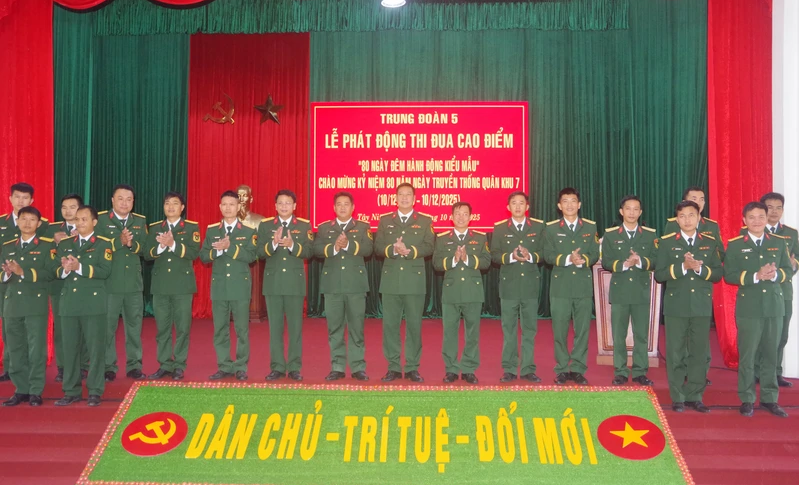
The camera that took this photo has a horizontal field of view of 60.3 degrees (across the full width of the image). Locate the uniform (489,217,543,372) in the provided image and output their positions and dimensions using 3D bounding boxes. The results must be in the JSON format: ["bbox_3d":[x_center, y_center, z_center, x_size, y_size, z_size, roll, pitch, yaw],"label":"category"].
[{"bbox_3d":[1.063,0.494,6.199,0.487,1.444,0.380,0,-1,7],"label":"uniform"}]

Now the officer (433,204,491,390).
[{"bbox_3d":[0.553,0.443,6.090,0.500,1.610,0.420,0,-1,5],"label":"officer"}]

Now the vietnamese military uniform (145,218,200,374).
[{"bbox_3d":[-2.053,0.481,6.250,0.460,1.420,0.360,0,-1,0],"label":"vietnamese military uniform"}]

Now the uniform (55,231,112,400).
[{"bbox_3d":[-2.747,0.632,6.000,0.460,1.420,0.360,0,-1,1],"label":"uniform"}]

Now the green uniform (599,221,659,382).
[{"bbox_3d":[2.012,0.507,6.020,0.470,1.360,0.380,0,-1,14],"label":"green uniform"}]

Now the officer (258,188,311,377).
[{"bbox_3d":[-1.035,0.377,6.250,0.490,1.700,0.400,0,-1,-7],"label":"officer"}]

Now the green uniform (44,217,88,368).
[{"bbox_3d":[-2.941,0.492,6.174,0.467,1.384,0.380,0,-1,-9],"label":"green uniform"}]

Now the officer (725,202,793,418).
[{"bbox_3d":[2.904,0.526,5.560,0.551,1.718,0.420,0,-1,18],"label":"officer"}]

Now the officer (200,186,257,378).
[{"bbox_3d":[-1.549,0.377,6.250,0.490,1.700,0.400,0,-1,-4],"label":"officer"}]

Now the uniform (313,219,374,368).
[{"bbox_3d":[-0.501,0.482,6.160,0.555,1.400,0.400,0,0,0],"label":"uniform"}]

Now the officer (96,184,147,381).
[{"bbox_3d":[-2.528,0.346,6.267,0.456,1.762,0.420,1,-1,-14],"label":"officer"}]

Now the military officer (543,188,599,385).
[{"bbox_3d":[1.524,0.378,6.096,0.497,1.726,0.420,0,-1,12],"label":"military officer"}]

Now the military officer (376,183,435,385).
[{"bbox_3d":[0.044,0.345,6.070,0.529,1.762,0.460,0,0,2],"label":"military officer"}]

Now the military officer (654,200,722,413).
[{"bbox_3d":[2.411,0.529,5.730,0.510,1.730,0.400,0,-1,10],"label":"military officer"}]

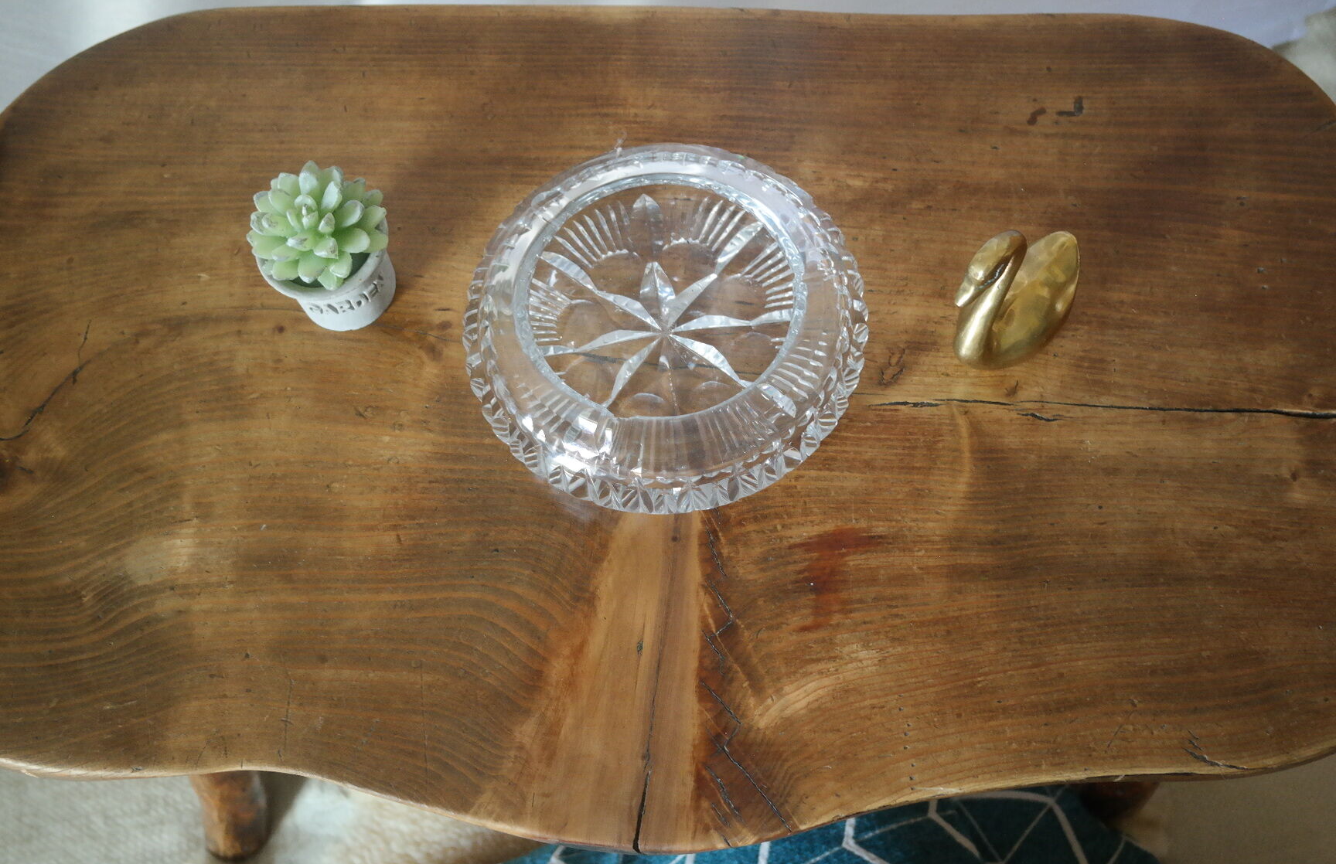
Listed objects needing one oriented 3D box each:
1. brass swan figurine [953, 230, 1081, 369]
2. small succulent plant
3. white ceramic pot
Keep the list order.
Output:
[{"bbox_3d":[0.170,-0.073,0.744,0.084,0.090,0.045,-42,70,-15],"label":"brass swan figurine"},{"bbox_3d":[-0.180,-0.106,0.761,0.070,0.042,0.070,-1,65,3],"label":"small succulent plant"},{"bbox_3d":[-0.178,-0.088,0.794,0.070,0.049,0.070,-1,65,3],"label":"white ceramic pot"}]

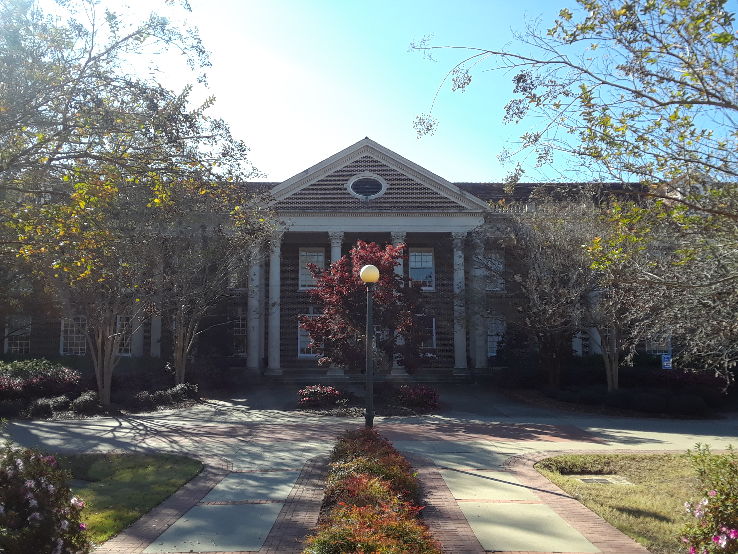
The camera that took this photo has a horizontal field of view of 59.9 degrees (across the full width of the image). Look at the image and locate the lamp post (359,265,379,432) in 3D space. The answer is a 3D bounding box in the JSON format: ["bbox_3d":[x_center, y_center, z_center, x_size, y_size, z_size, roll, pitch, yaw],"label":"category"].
[{"bbox_3d":[0.010,1.250,10.200,0.320,2.920,0.320,0,-6,0],"label":"lamp post"}]

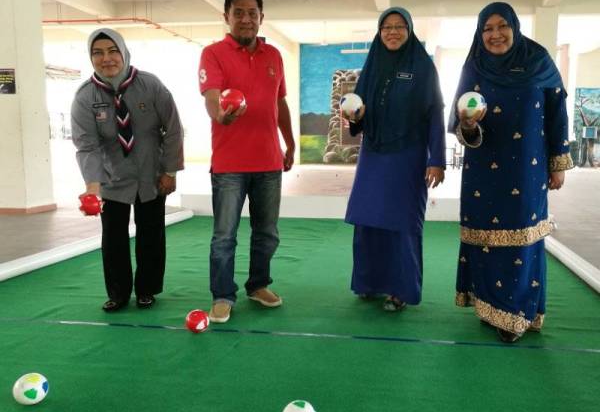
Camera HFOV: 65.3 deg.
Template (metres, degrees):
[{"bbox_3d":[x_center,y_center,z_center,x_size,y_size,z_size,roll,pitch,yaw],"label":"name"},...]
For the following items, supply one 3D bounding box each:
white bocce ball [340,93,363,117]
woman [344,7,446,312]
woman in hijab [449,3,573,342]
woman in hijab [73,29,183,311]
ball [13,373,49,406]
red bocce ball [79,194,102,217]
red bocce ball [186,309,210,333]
[{"bbox_3d":[0.251,-0.481,2.238,0.110,0.110,0.110,0,7,0],"label":"white bocce ball"},{"bbox_3d":[0.500,-0.223,2.471,0.560,1.600,0.500,2,7,17],"label":"woman"},{"bbox_3d":[0.960,-0.150,2.127,0.570,1.500,0.580,2,7,15],"label":"woman in hijab"},{"bbox_3d":[-0.900,-0.147,2.470,0.580,1.450,0.620,-1,7,-12],"label":"woman in hijab"},{"bbox_3d":[-0.928,0.633,1.616,0.110,0.110,0.110,0,7,0],"label":"ball"},{"bbox_3d":[-1.022,-0.007,2.288,0.110,0.110,0.110,0,7,0],"label":"red bocce ball"},{"bbox_3d":[-0.490,0.556,2.244,0.110,0.110,0.110,0,7,0],"label":"red bocce ball"}]

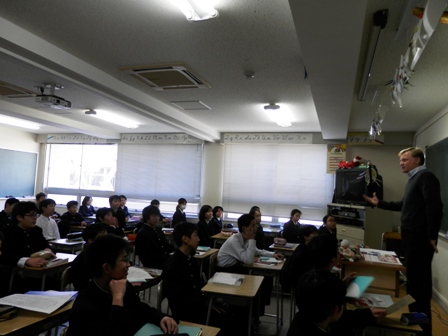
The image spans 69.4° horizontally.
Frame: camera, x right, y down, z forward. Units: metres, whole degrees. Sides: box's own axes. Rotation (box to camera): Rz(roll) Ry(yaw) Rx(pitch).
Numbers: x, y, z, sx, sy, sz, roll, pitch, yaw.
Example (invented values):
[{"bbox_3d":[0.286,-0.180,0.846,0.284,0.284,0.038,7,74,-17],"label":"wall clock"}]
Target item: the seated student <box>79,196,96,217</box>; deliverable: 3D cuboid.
[{"bbox_3d":[-2.997,1.216,7.172,0.680,1.140,0.450,0,-4,34],"label":"seated student"}]

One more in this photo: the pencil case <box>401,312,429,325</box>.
[{"bbox_3d":[1.211,0.952,2.048,0.190,0.058,0.062,4,-4,-18],"label":"pencil case"}]

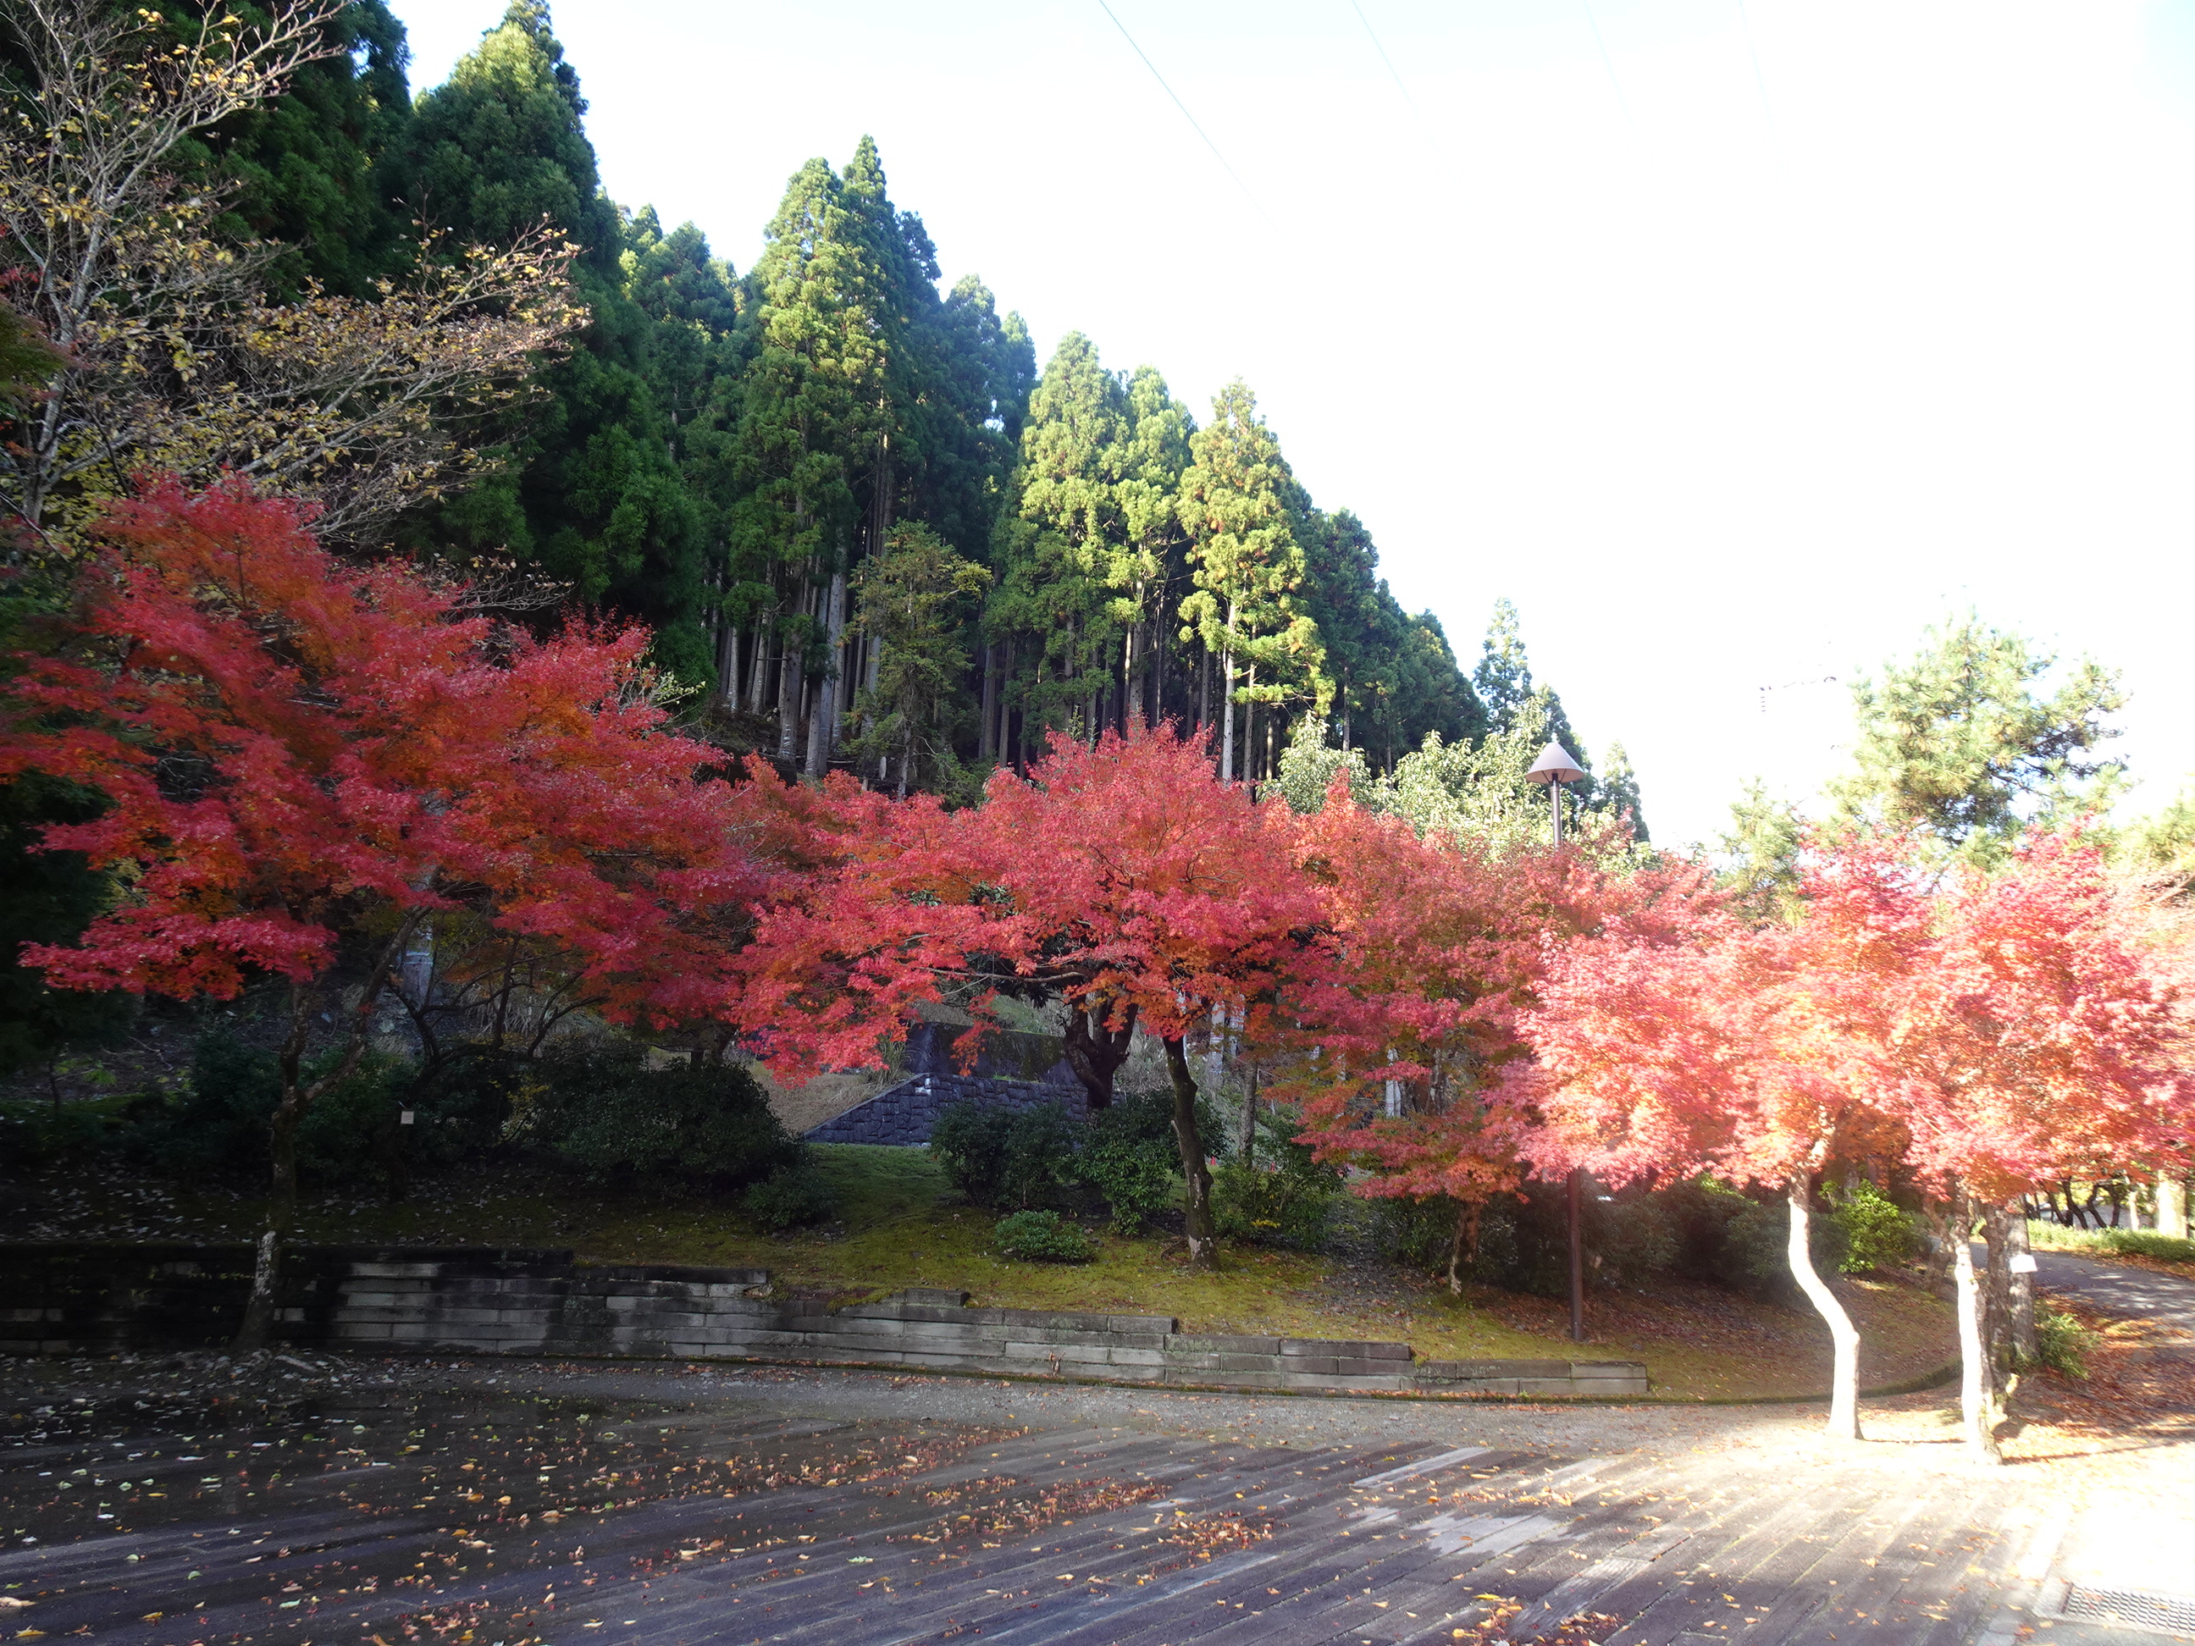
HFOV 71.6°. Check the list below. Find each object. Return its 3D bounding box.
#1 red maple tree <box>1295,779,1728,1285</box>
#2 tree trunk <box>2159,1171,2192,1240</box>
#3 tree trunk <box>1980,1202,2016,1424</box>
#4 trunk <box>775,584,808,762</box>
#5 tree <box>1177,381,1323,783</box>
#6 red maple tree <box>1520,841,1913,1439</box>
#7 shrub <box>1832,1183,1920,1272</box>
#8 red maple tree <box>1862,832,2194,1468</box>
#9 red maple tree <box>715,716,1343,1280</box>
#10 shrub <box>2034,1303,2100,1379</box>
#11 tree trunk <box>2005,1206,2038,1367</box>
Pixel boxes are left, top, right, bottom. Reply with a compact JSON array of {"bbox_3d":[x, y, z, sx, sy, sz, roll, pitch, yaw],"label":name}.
[{"bbox_3d":[3.571,1.811,13.458,3.791,4.541,3.602,2,-13,0],"label":"red maple tree"},{"bbox_3d":[17.266,6.017,24.400,0.430,1.260,0.430,2,-13,0],"label":"tree trunk"},{"bbox_3d":[6.417,3.424,10.860,0.240,1.633,0.240,2,-13,0],"label":"tree trunk"},{"bbox_3d":[-9.660,-4.844,48.180,0.550,6.023,0.550,2,-13,0],"label":"trunk"},{"bbox_3d":[6.083,-9.591,60.647,5.810,17.567,5.810,2,-13,0],"label":"tree"},{"bbox_3d":[4.158,2.047,10.231,2.641,3.948,2.641,2,-13,0],"label":"red maple tree"},{"bbox_3d":[7.936,4.127,15.531,0.913,0.900,0.821,2,-13,0],"label":"shrub"},{"bbox_3d":[5.896,1.950,9.651,2.081,3.909,2.393,2,-13,0],"label":"red maple tree"},{"bbox_3d":[-0.560,1.476,13.810,5.465,4.895,4.918,2,-13,0],"label":"red maple tree"},{"bbox_3d":[8.165,4.359,12.814,0.551,0.593,0.496,2,-13,0],"label":"shrub"},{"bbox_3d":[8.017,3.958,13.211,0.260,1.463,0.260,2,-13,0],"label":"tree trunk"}]

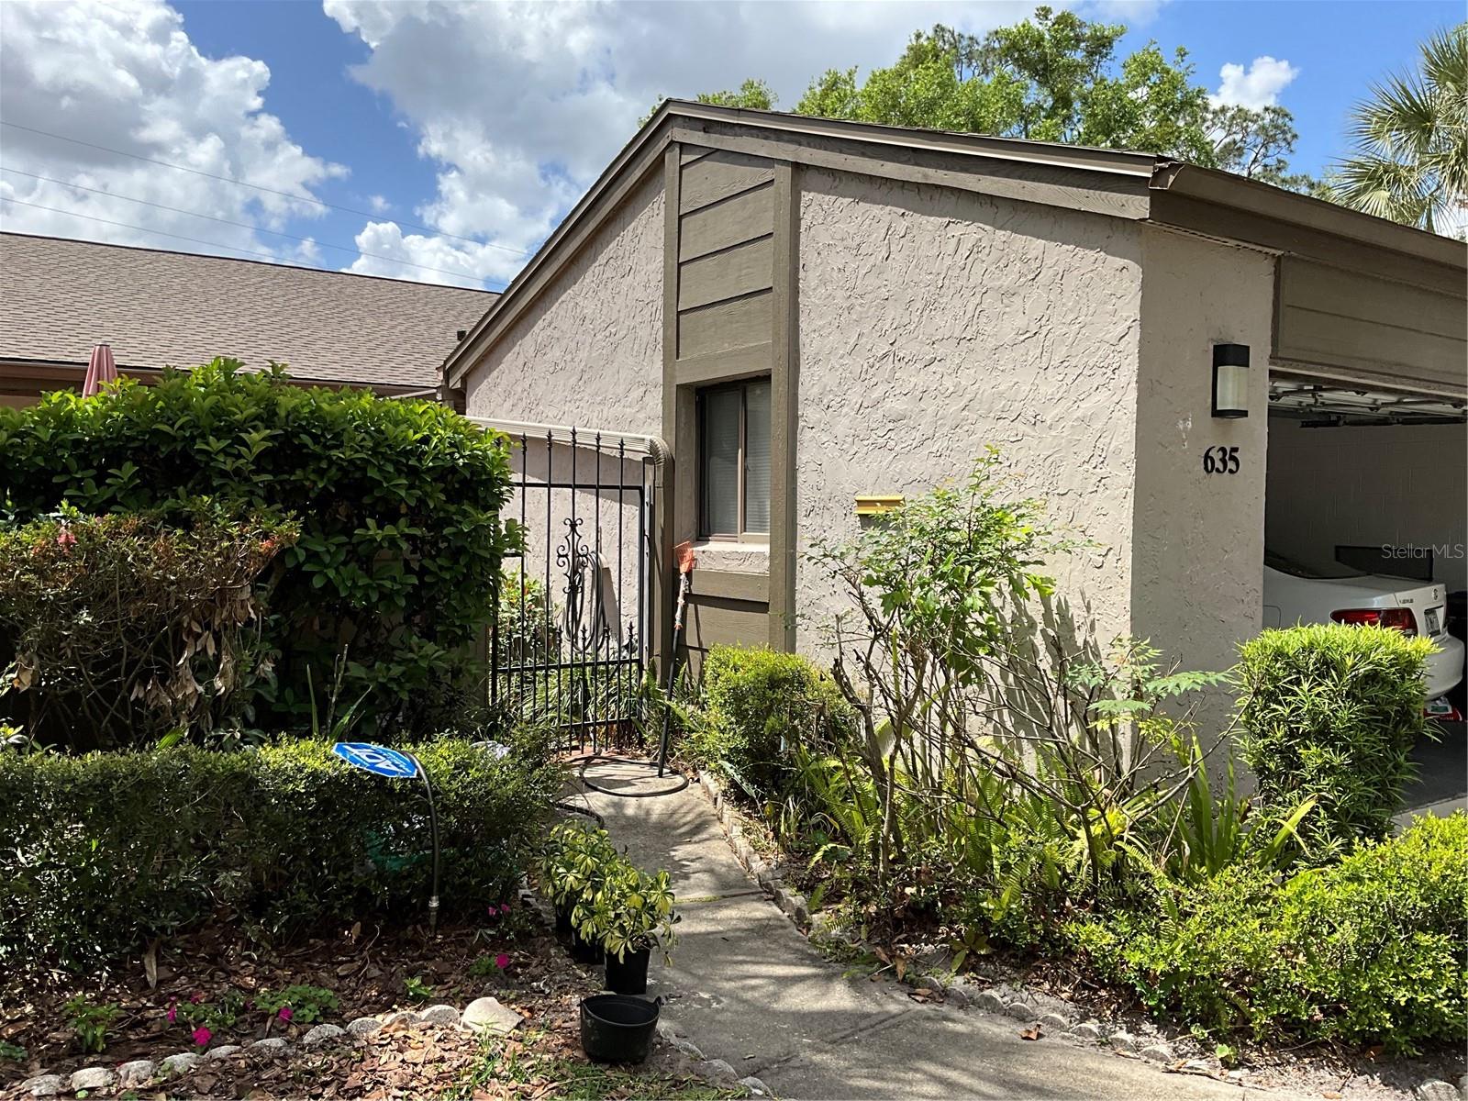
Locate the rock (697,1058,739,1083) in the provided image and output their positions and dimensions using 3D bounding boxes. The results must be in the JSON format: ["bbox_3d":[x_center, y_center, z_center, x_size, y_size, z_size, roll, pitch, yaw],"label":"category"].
[{"bbox_3d":[-0.041,1.480,3.523,0.085,0.045,0.125,0,2,-39],"label":"rock"}]

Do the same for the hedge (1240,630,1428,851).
[{"bbox_3d":[2.421,0.795,4.984,0.570,0.950,0.510,0,1,-34],"label":"hedge"}]

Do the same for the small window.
[{"bbox_3d":[0.040,-0.515,7.151,0.070,0.920,0.880,0,2,-34],"label":"small window"}]

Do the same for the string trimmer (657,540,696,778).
[{"bbox_3d":[-0.359,0.636,7.352,0.170,1.426,0.150,17,-23,-29],"label":"string trimmer"}]

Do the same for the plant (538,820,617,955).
[{"bbox_3d":[-0.554,1.219,4.459,0.310,0.450,0.310,1,2,0],"label":"plant"}]

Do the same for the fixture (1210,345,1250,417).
[{"bbox_3d":[2.061,-0.697,5.086,0.140,0.295,0.095,0,1,-34],"label":"fixture"}]

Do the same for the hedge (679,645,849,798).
[{"bbox_3d":[0.168,0.873,6.247,0.670,0.690,0.550,0,1,-34],"label":"hedge"}]

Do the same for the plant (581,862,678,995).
[{"bbox_3d":[-0.342,1.252,4.113,0.320,0.410,0.320,1,2,0],"label":"plant"}]

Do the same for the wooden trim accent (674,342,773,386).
[{"bbox_3d":[-0.052,-1.090,7.217,0.050,0.152,1.009,0,1,-34],"label":"wooden trim accent"}]

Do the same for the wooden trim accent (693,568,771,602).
[{"bbox_3d":[-0.031,0.201,7.198,0.050,0.150,0.868,0,1,-34],"label":"wooden trim accent"}]

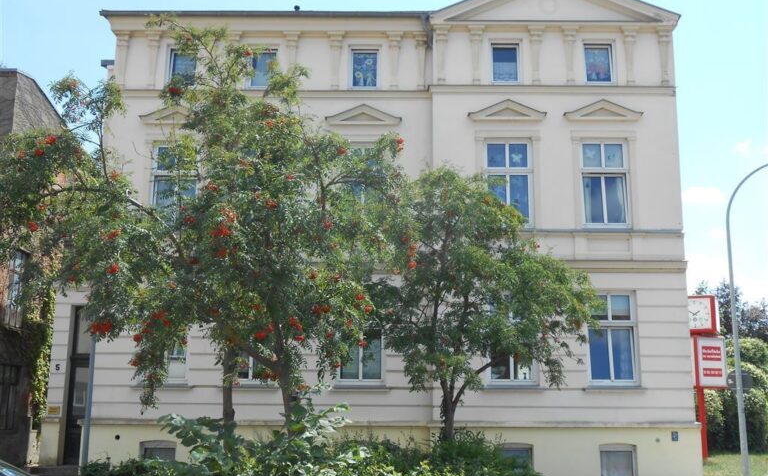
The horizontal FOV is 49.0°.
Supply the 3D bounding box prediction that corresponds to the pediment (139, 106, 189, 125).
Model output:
[{"bbox_3d":[-4.895,-2.881,19.818,1.616,0.401,0.220,0,-13,0],"label":"pediment"}]

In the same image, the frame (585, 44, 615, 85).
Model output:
[{"bbox_3d":[4.885,-3.947,19.229,0.664,1.012,0.130,0,-11,0],"label":"frame"}]

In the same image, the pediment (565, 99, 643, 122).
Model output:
[{"bbox_3d":[5.078,-2.941,19.490,1.746,0.457,0.220,0,-13,0],"label":"pediment"}]

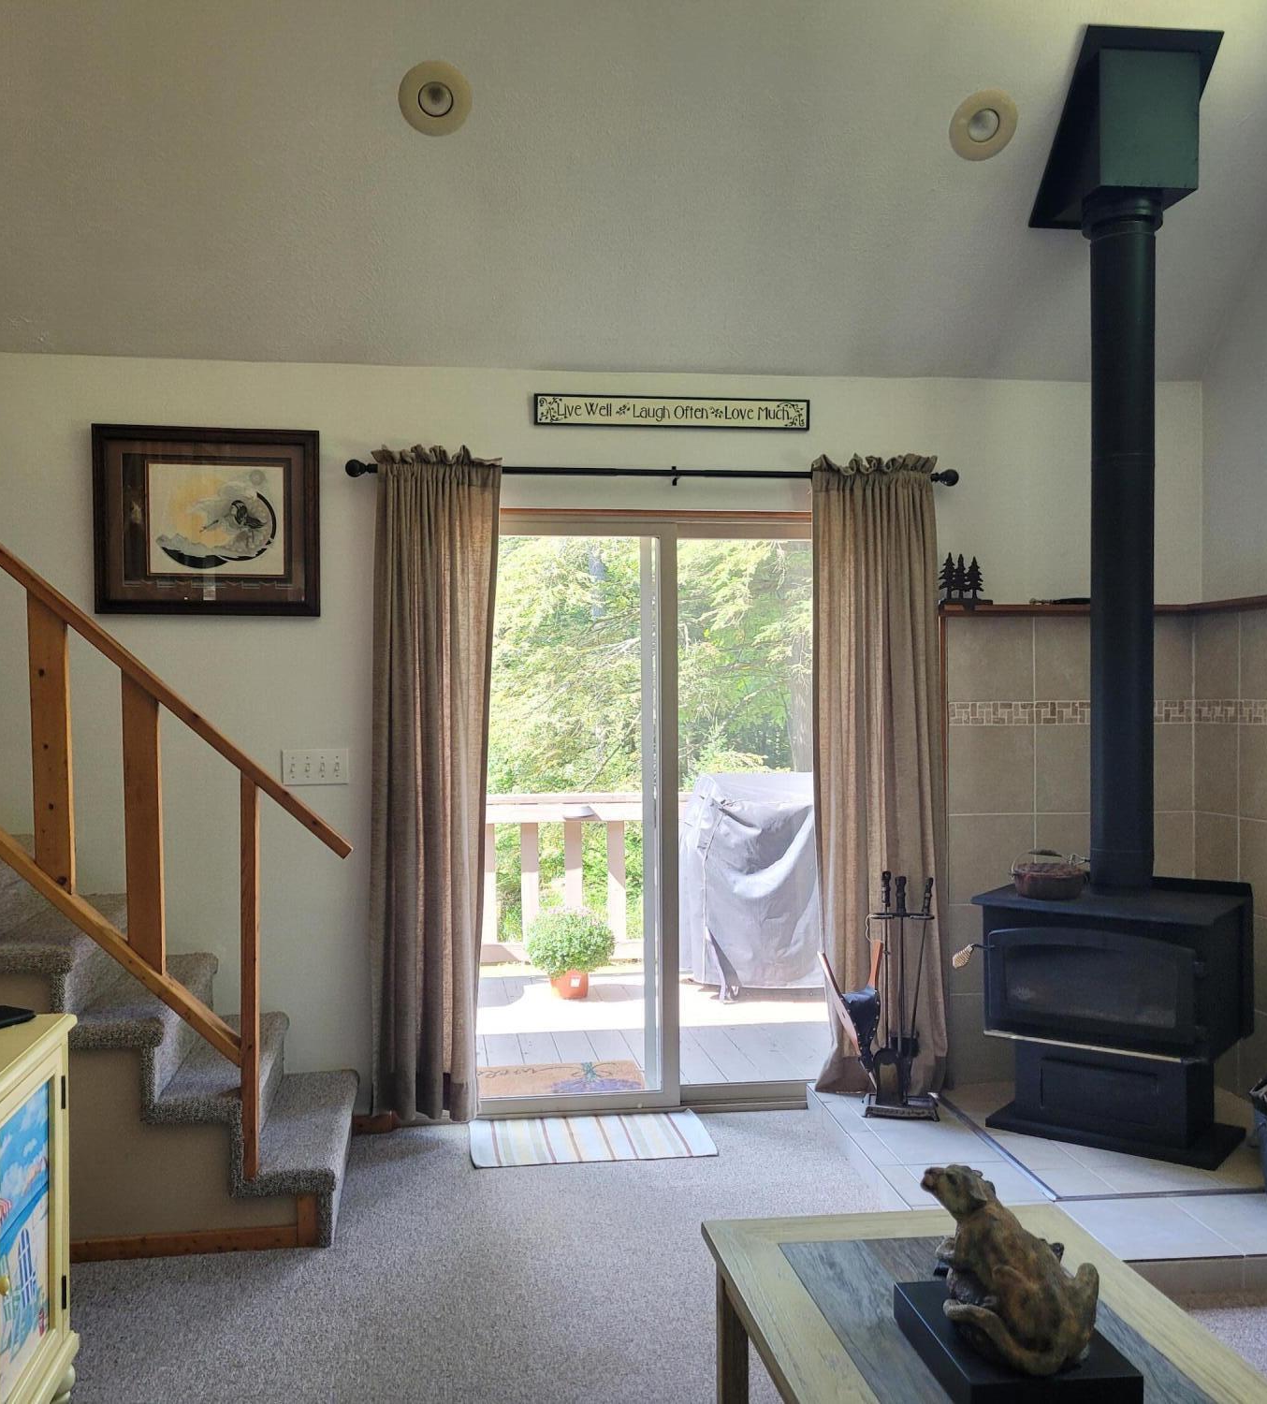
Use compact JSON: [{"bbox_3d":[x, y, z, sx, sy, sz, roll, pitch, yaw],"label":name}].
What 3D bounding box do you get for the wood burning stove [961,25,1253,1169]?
[{"bbox_3d":[1.460,-0.339,4.228,0.720,3.280,0.740,0,0,39],"label":"wood burning stove"}]

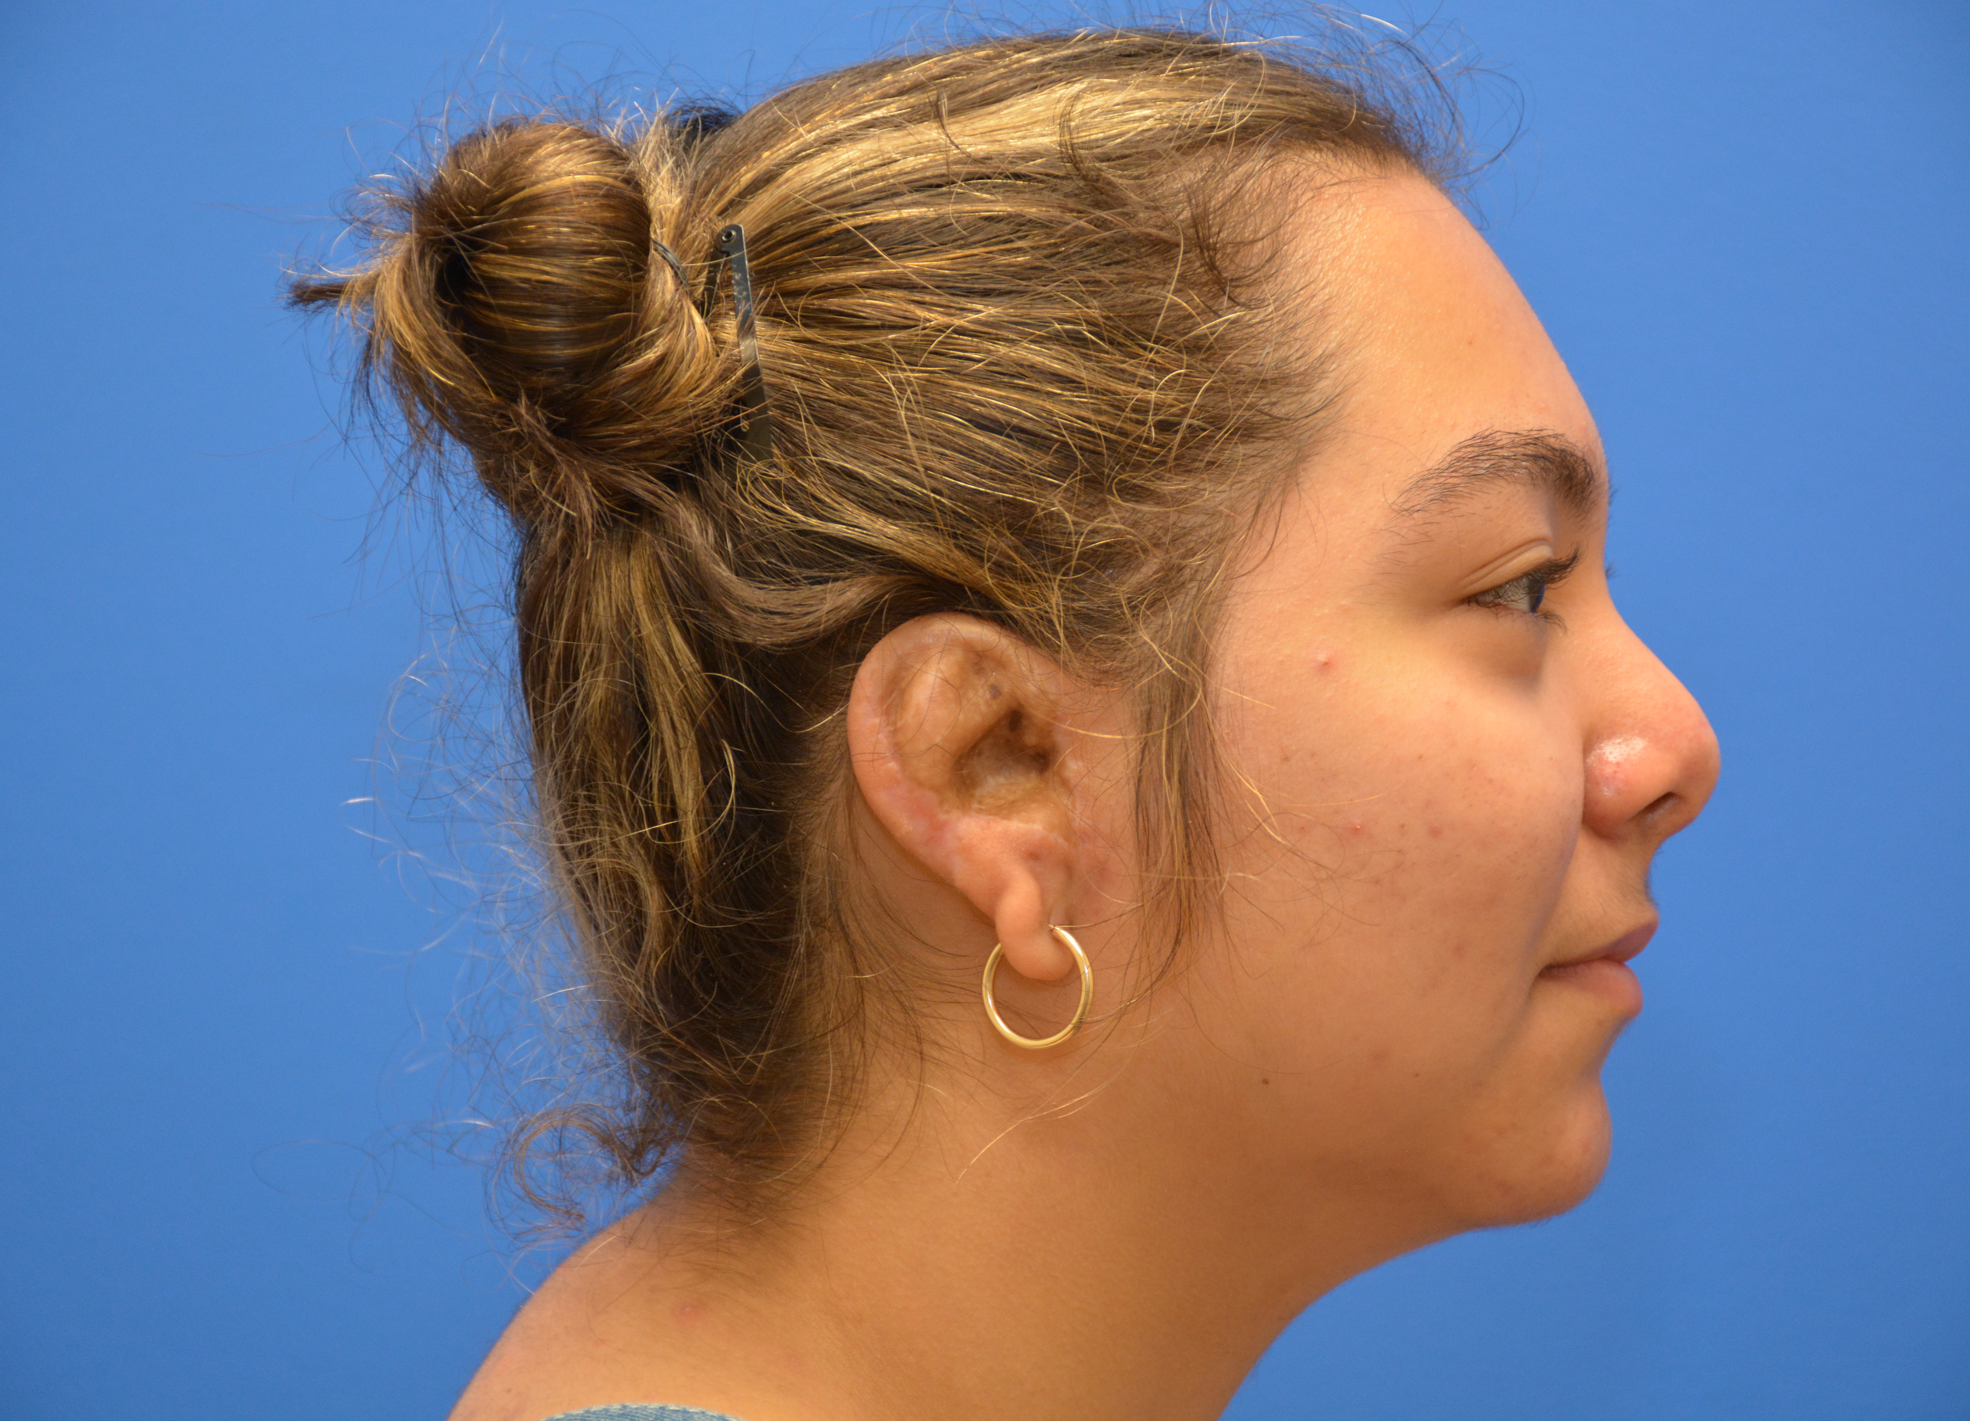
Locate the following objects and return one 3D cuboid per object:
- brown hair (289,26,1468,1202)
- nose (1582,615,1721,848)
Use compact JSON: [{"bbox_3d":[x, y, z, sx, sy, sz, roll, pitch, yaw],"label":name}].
[{"bbox_3d":[-0.021,-0.016,1.260,0.203,0.211,0.168,0,0,7],"label":"brown hair"},{"bbox_3d":[0.116,0.004,1.243,0.025,0.042,0.036,0,0,7],"label":"nose"}]

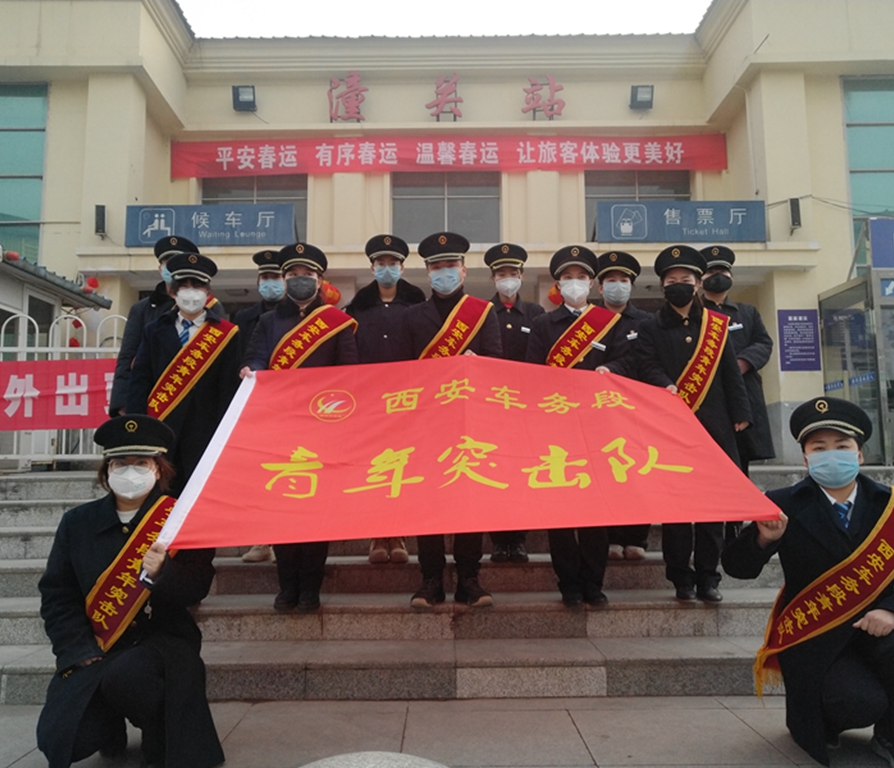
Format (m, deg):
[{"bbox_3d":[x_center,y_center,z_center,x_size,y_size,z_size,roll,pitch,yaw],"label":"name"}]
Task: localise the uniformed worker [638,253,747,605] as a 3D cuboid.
[{"bbox_3d":[1.199,0.160,3.933,0.520,1.734,0.400,-1,-6,5],"label":"uniformed worker"}]

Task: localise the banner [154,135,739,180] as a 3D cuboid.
[{"bbox_3d":[0.048,-3.679,12.859,8.953,0.678,0.060,-1,-6,0],"label":"banner"}]

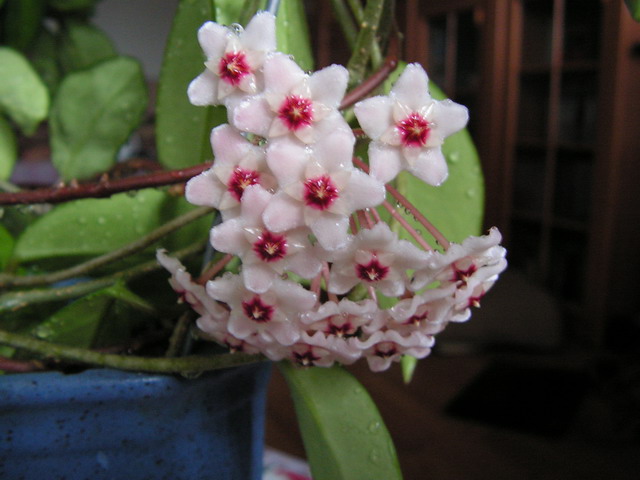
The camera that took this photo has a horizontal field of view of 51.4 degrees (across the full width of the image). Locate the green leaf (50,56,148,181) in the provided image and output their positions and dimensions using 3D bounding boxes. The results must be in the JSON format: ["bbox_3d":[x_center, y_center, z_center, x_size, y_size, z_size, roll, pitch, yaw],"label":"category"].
[{"bbox_3d":[-0.109,-0.060,0.330,0.050,0.061,0.022,-1,9,-11],"label":"green leaf"}]

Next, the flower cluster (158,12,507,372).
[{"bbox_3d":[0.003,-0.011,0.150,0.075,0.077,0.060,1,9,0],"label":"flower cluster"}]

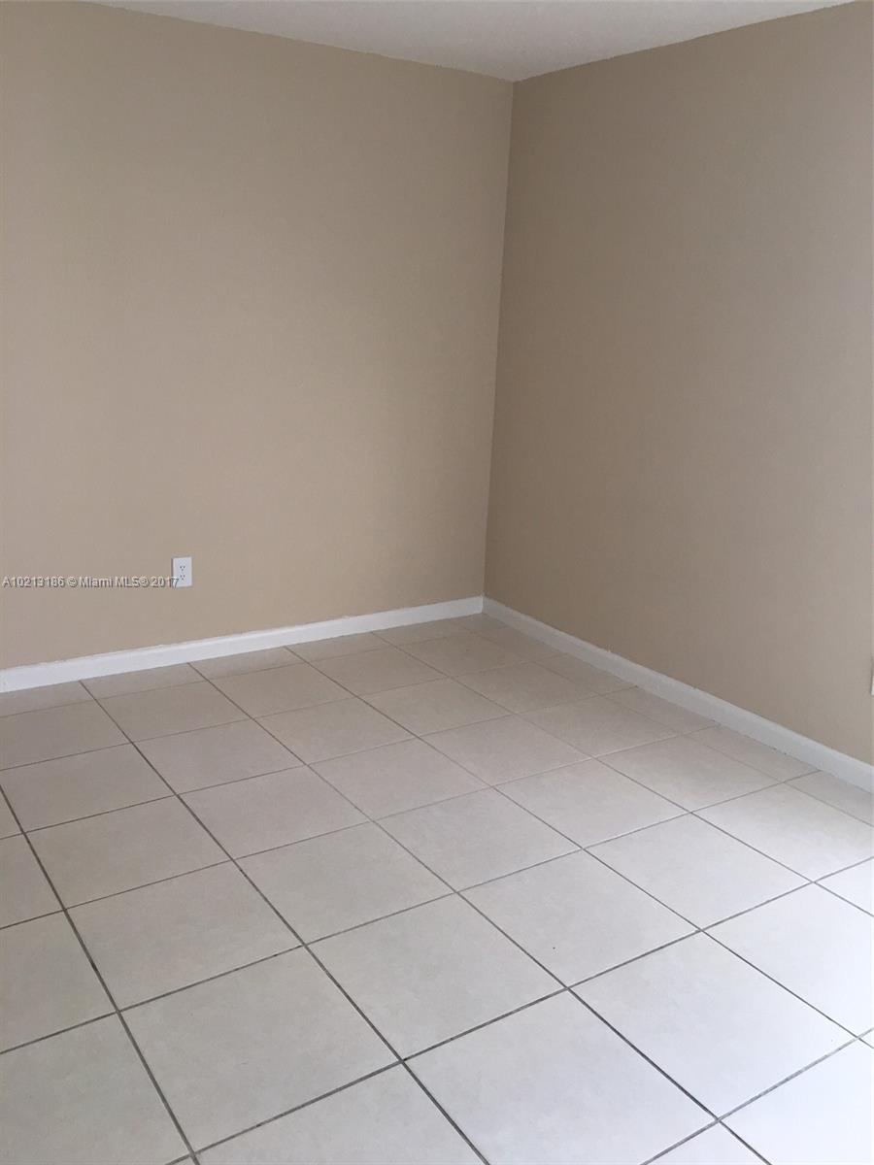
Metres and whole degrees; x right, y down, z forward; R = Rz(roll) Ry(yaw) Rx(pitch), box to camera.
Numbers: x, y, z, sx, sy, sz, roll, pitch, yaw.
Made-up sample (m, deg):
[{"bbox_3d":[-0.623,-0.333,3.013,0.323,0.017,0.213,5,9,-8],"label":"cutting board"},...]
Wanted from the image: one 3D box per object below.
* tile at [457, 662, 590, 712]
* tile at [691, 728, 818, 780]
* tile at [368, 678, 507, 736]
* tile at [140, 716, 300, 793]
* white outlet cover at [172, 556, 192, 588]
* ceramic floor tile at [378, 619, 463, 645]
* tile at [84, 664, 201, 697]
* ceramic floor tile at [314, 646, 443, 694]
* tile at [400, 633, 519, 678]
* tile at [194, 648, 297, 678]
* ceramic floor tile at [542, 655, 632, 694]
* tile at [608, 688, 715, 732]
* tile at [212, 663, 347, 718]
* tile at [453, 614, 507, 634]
[{"bbox_3d":[0.355,0.428,3.987,0.431,0.009,0.431,-8,18,-33],"label":"tile"},{"bbox_3d":[1.095,0.599,3.452,0.190,0.010,0.425,-8,18,-33],"label":"tile"},{"bbox_3d":[-0.005,0.476,3.724,0.431,0.010,0.425,-8,18,-33],"label":"tile"},{"bbox_3d":[-0.731,0.575,3.279,0.431,0.009,0.431,-8,18,-33],"label":"tile"},{"bbox_3d":[-1.029,-0.041,3.959,0.077,0.121,0.008,-8,18,-33],"label":"white outlet cover"},{"bbox_3d":[-0.072,0.245,4.604,0.431,0.009,0.237,-8,18,-33],"label":"ceramic floor tile"},{"bbox_3d":[-1.150,0.389,3.851,0.431,0.010,0.228,-8,18,-33],"label":"tile"},{"bbox_3d":[-0.247,0.374,4.098,0.431,0.009,0.431,-8,18,-33],"label":"ceramic floor tile"},{"bbox_3d":[0.115,0.325,4.334,0.431,0.009,0.431,-8,18,-33],"label":"tile"},{"bbox_3d":[-0.796,0.343,4.131,0.431,0.009,0.235,-8,18,-33],"label":"tile"},{"bbox_3d":[0.623,0.392,4.162,0.205,0.009,0.431,-8,18,-33],"label":"ceramic floor tile"},{"bbox_3d":[0.859,0.495,3.795,0.197,0.010,0.425,-8,18,-33],"label":"tile"},{"bbox_3d":[-0.609,0.423,3.862,0.431,0.009,0.431,-8,18,-33],"label":"tile"},{"bbox_3d":[0.201,0.205,4.760,0.227,0.010,0.256,-8,18,-33],"label":"tile"}]

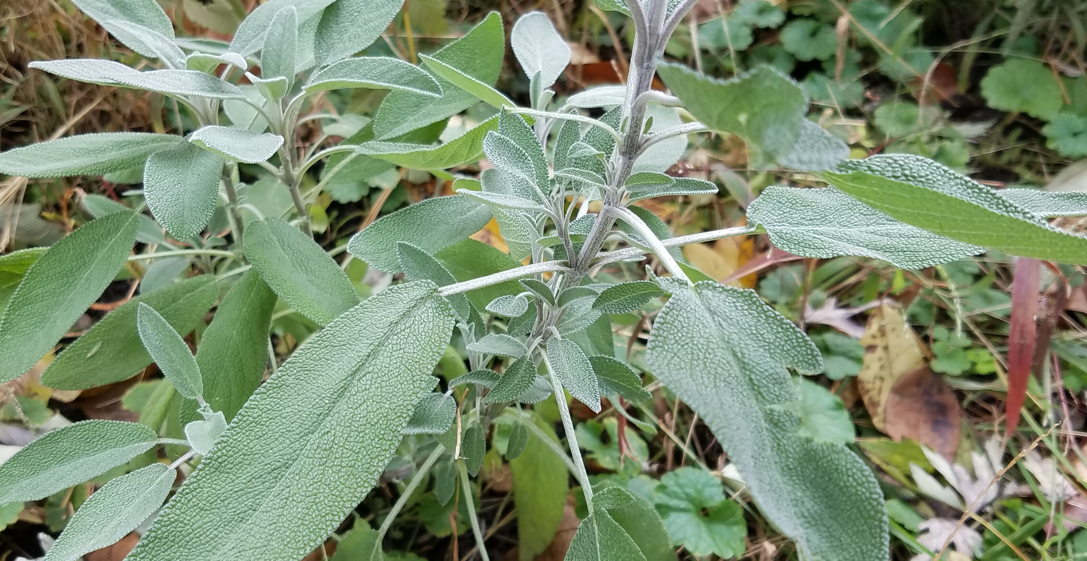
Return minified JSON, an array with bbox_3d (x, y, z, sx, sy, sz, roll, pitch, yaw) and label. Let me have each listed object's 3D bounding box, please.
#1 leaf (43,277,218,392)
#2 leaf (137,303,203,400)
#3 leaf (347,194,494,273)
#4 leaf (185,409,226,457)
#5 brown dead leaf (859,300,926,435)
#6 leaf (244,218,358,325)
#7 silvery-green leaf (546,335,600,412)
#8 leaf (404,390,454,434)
[{"bbox_3d":[-0.138,0.018,0.367,0.065,0.006,0.023,-34,55,-16],"label":"leaf"},{"bbox_3d":[-0.110,0.021,0.323,0.013,0.034,0.004,-32,20,-18],"label":"leaf"},{"bbox_3d":[-0.043,-0.019,0.378,0.051,0.008,0.022,-26,57,-14],"label":"leaf"},{"bbox_3d":[-0.126,0.057,0.405,0.016,0.007,0.018,34,69,23],"label":"leaf"},{"bbox_3d":[0.138,0.034,0.431,0.030,0.008,0.064,8,55,6],"label":"brown dead leaf"},{"bbox_3d":[-0.087,-0.001,0.405,0.067,0.009,0.025,39,57,22],"label":"leaf"},{"bbox_3d":[0.009,0.026,0.309,0.011,0.004,0.026,-28,68,-21],"label":"silvery-green leaf"},{"bbox_3d":[-0.038,0.043,0.342,0.014,0.005,0.026,38,58,25],"label":"leaf"}]

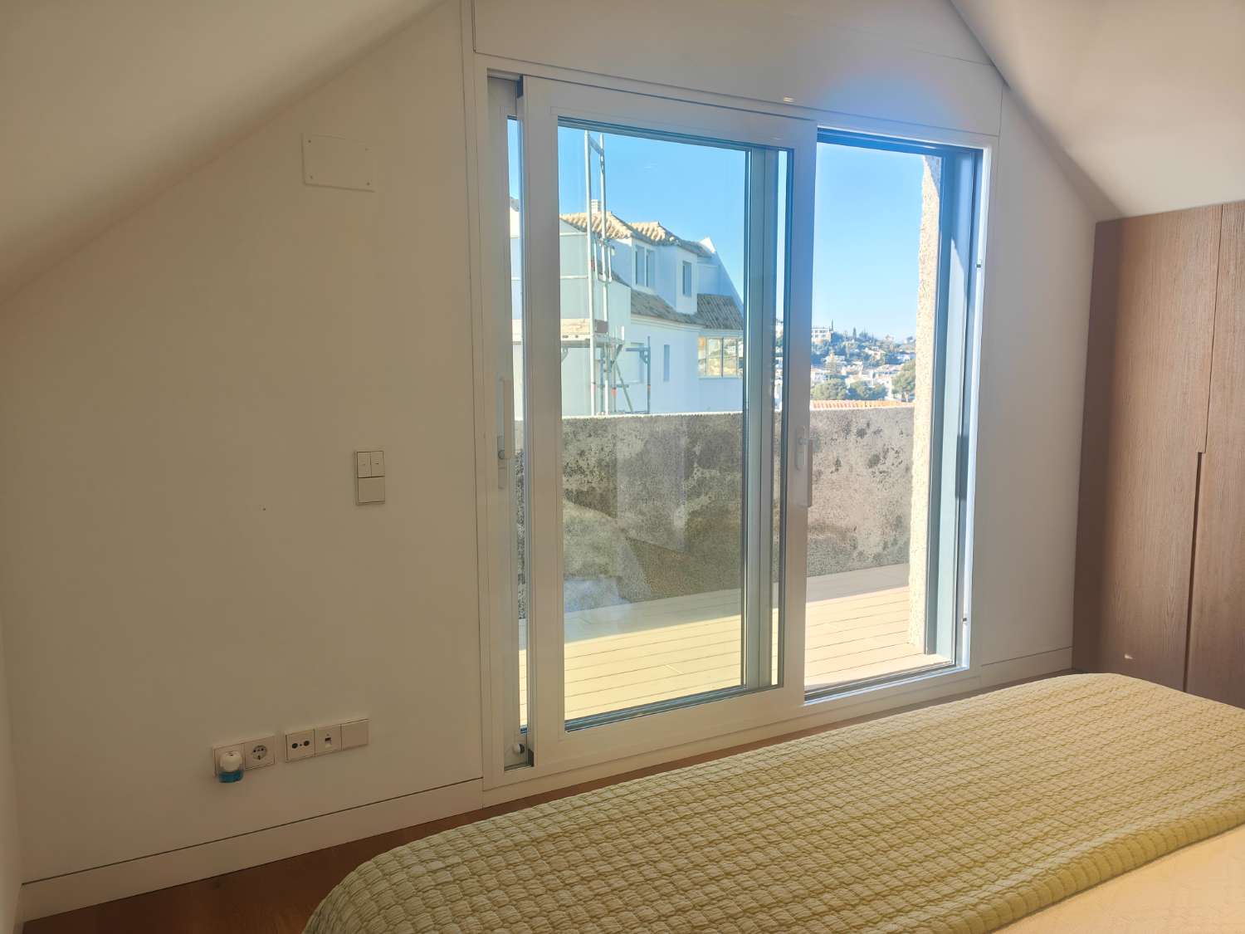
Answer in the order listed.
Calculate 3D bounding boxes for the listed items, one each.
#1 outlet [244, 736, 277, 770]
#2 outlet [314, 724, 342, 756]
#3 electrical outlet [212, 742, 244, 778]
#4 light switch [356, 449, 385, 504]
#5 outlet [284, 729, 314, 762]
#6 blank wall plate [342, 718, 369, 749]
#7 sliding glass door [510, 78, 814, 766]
[{"bbox_3d":[-0.949,0.749,2.356,0.078,0.078,0.014,-4,7,-27],"label":"outlet"},{"bbox_3d":[-0.797,0.738,2.433,0.071,0.075,0.014,-4,7,-27],"label":"outlet"},{"bbox_3d":[-1.016,0.756,2.322,0.073,0.077,0.014,-4,7,-27],"label":"electrical outlet"},{"bbox_3d":[-0.678,0.026,2.417,0.077,0.144,0.014,-4,7,-27],"label":"light switch"},{"bbox_3d":[-0.861,0.742,2.401,0.073,0.075,0.014,-4,7,-27],"label":"outlet"},{"bbox_3d":[-0.730,0.730,2.455,0.072,0.073,0.010,-4,7,-27],"label":"blank wall plate"},{"bbox_3d":[0.166,-0.121,2.886,1.044,2.009,0.070,-4,7,-27],"label":"sliding glass door"}]

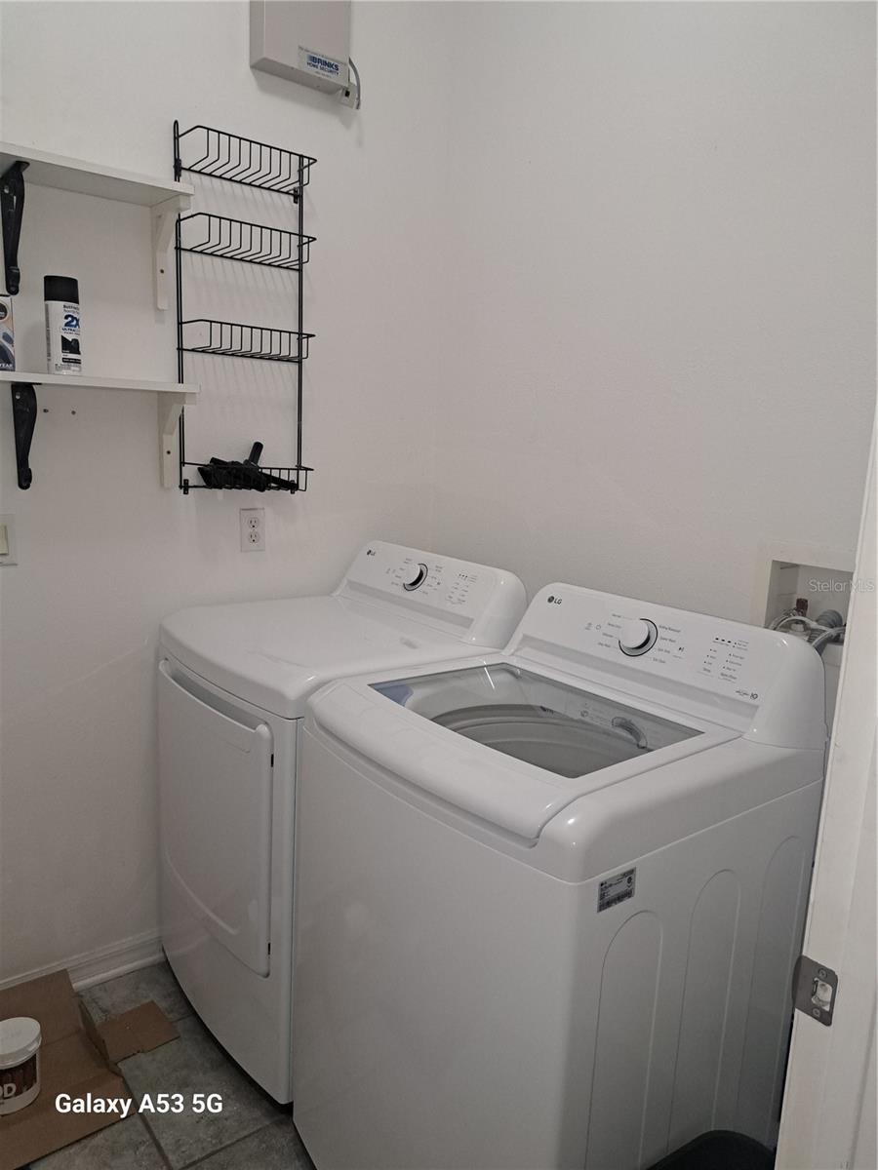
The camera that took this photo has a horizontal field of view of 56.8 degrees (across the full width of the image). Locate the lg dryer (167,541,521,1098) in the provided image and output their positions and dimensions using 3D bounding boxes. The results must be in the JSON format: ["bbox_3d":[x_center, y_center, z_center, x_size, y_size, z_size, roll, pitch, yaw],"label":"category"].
[{"bbox_3d":[-0.253,0.487,2.034,0.690,1.100,0.686,-5,12,-39],"label":"lg dryer"}]

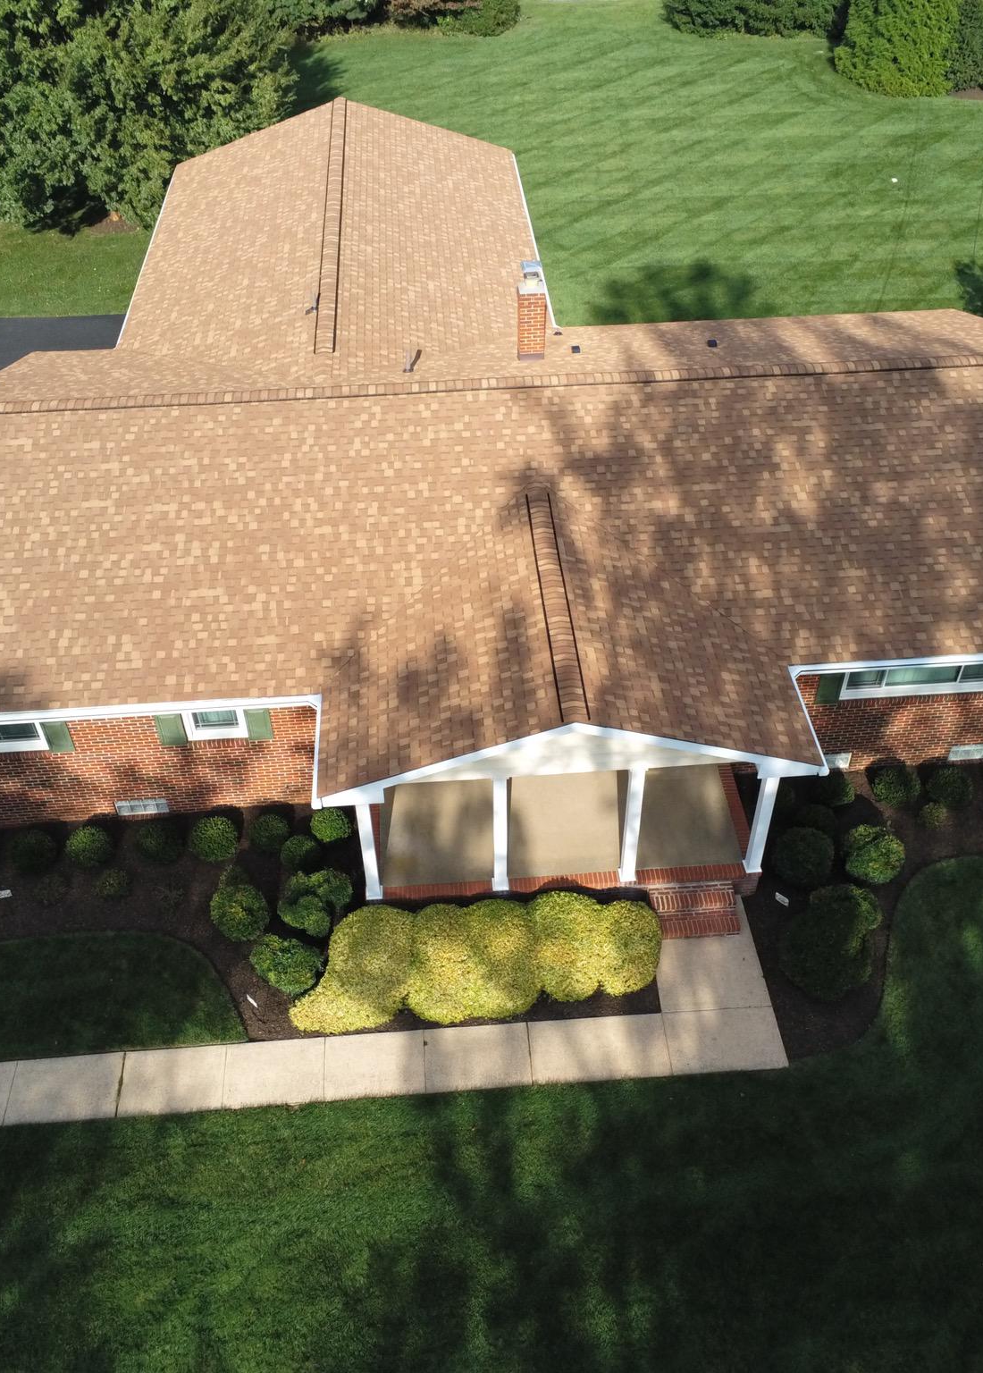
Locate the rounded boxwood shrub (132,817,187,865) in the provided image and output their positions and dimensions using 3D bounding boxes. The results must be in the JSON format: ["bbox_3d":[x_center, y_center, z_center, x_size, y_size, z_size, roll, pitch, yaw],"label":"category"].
[{"bbox_3d":[-4.981,2.313,18.227,0.771,0.647,0.771,-3,44,-2],"label":"rounded boxwood shrub"}]

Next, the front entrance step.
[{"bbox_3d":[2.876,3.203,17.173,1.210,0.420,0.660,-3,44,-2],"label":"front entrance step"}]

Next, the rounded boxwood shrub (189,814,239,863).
[{"bbox_3d":[-4.155,2.281,18.226,0.743,0.667,0.743,-3,44,-2],"label":"rounded boxwood shrub"}]

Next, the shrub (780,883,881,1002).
[{"bbox_3d":[4.592,3.467,16.513,1.400,1.300,1.500,-4,44,-2],"label":"shrub"}]

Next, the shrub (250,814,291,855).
[{"bbox_3d":[-3.341,2.234,18.458,0.640,0.640,0.640,-4,44,-2],"label":"shrub"}]

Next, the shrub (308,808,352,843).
[{"bbox_3d":[-2.462,2.089,18.615,0.640,0.600,0.640,-4,44,-2],"label":"shrub"}]

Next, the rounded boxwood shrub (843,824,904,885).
[{"bbox_3d":[5.574,2.445,17.716,0.867,0.807,0.867,-3,44,-2],"label":"rounded boxwood shrub"}]

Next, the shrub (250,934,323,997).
[{"bbox_3d":[-2.784,3.793,16.568,0.931,0.721,0.931,-3,44,-2],"label":"shrub"}]

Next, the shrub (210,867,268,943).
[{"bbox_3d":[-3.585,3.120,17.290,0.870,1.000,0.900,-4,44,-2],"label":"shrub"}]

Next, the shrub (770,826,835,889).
[{"bbox_3d":[4.553,2.501,17.815,0.940,0.880,0.940,-4,44,-2],"label":"shrub"}]

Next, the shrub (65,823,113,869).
[{"bbox_3d":[-6.074,2.401,18.324,0.690,0.680,0.690,-4,44,-2],"label":"shrub"}]

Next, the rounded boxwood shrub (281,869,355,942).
[{"bbox_3d":[-2.474,3.059,17.192,1.042,0.912,1.042,-3,44,-2],"label":"rounded boxwood shrub"}]

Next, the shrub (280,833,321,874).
[{"bbox_3d":[-2.863,2.510,18.176,0.620,0.620,0.620,-4,44,-2],"label":"shrub"}]

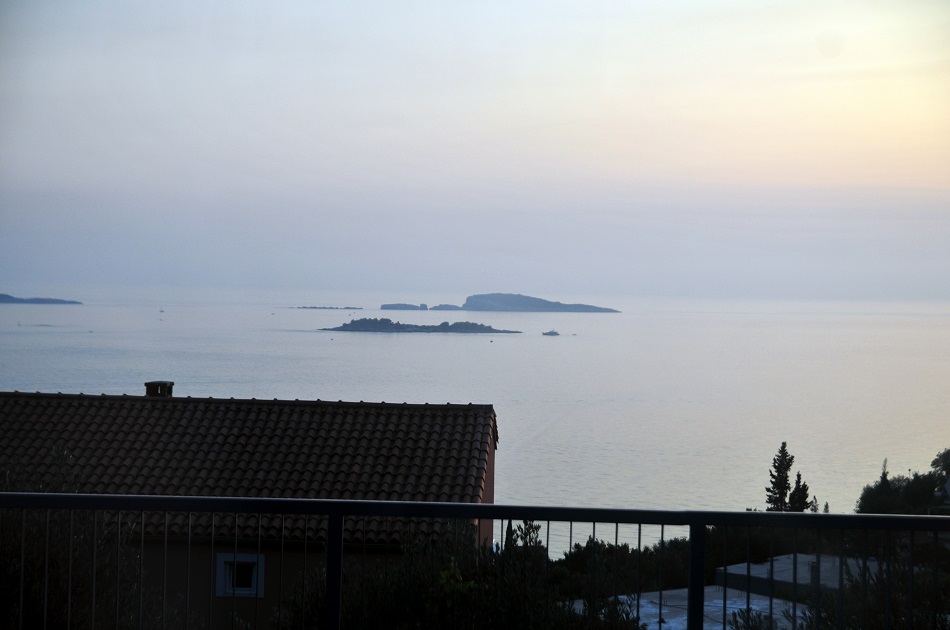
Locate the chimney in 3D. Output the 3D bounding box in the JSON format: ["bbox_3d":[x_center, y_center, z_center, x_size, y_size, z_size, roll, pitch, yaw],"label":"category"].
[{"bbox_3d":[-5.918,1.503,33.104,0.460,0.500,0.460,1,1,4],"label":"chimney"}]

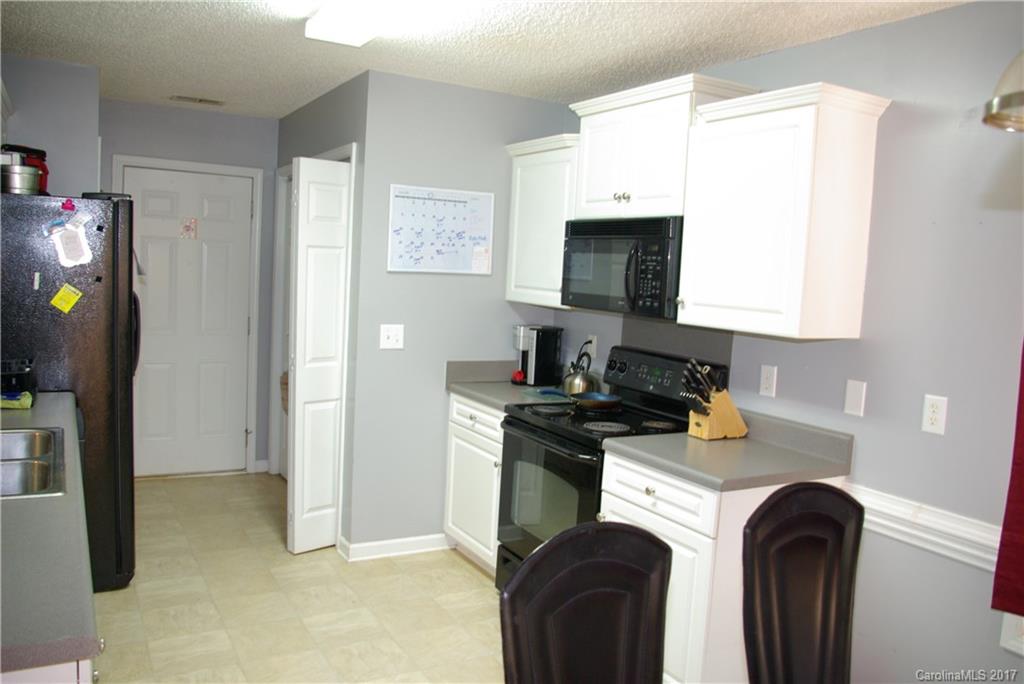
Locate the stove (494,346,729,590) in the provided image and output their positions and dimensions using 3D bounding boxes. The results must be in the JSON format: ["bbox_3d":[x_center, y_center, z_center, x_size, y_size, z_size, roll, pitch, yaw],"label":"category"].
[{"bbox_3d":[0.407,0.655,3.502,0.670,1.190,0.765,0,6,-31],"label":"stove"}]

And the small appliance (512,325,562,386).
[{"bbox_3d":[0.146,0.083,4.315,0.245,0.320,0.160,0,6,-31],"label":"small appliance"}]

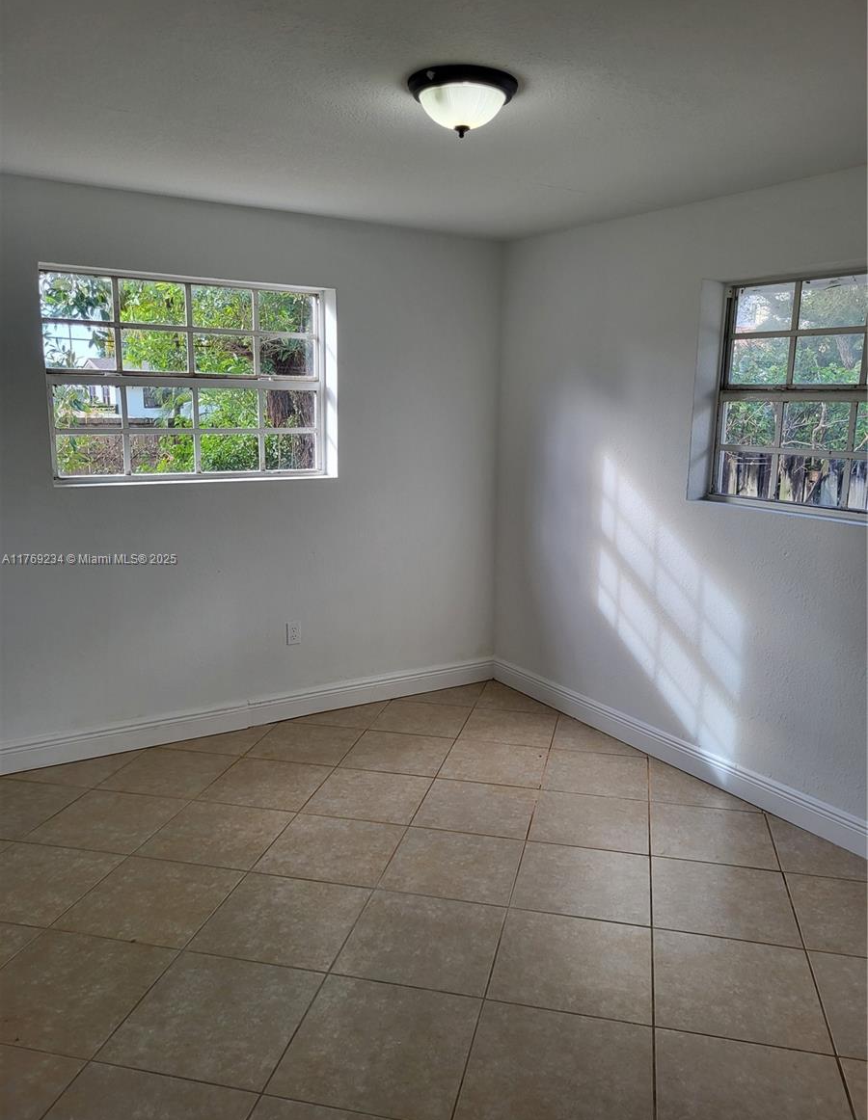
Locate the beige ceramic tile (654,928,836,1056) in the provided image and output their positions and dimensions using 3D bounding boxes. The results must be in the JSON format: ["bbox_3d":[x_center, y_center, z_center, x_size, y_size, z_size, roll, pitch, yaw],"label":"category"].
[{"bbox_3d":[0.855,1.214,2.466,0.449,0.012,0.449,3,11,13],"label":"beige ceramic tile"}]

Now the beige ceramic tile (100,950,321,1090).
[{"bbox_3d":[-0.578,1.225,2.333,0.449,0.012,0.449,3,11,13],"label":"beige ceramic tile"}]

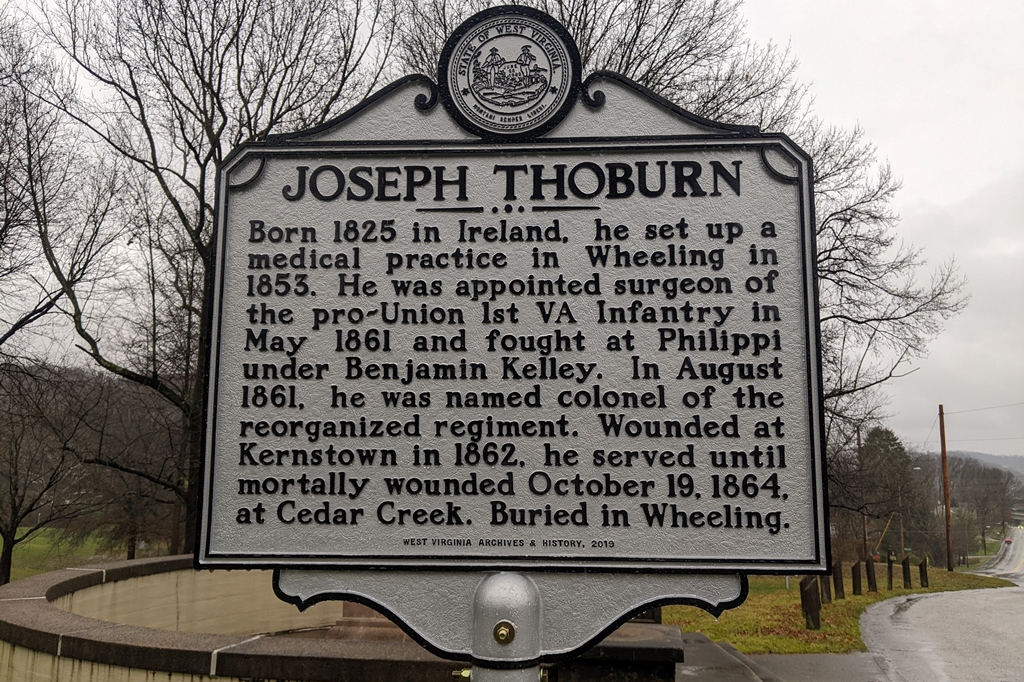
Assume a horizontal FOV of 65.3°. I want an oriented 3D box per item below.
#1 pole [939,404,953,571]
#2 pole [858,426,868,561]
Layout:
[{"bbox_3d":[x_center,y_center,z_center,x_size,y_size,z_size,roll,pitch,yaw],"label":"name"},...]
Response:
[{"bbox_3d":[23.424,7.869,43.095,0.250,8.873,0.250,-3,-9,28],"label":"pole"},{"bbox_3d":[27.991,12.351,63.717,0.270,11.085,0.270,-3,-9,23],"label":"pole"}]

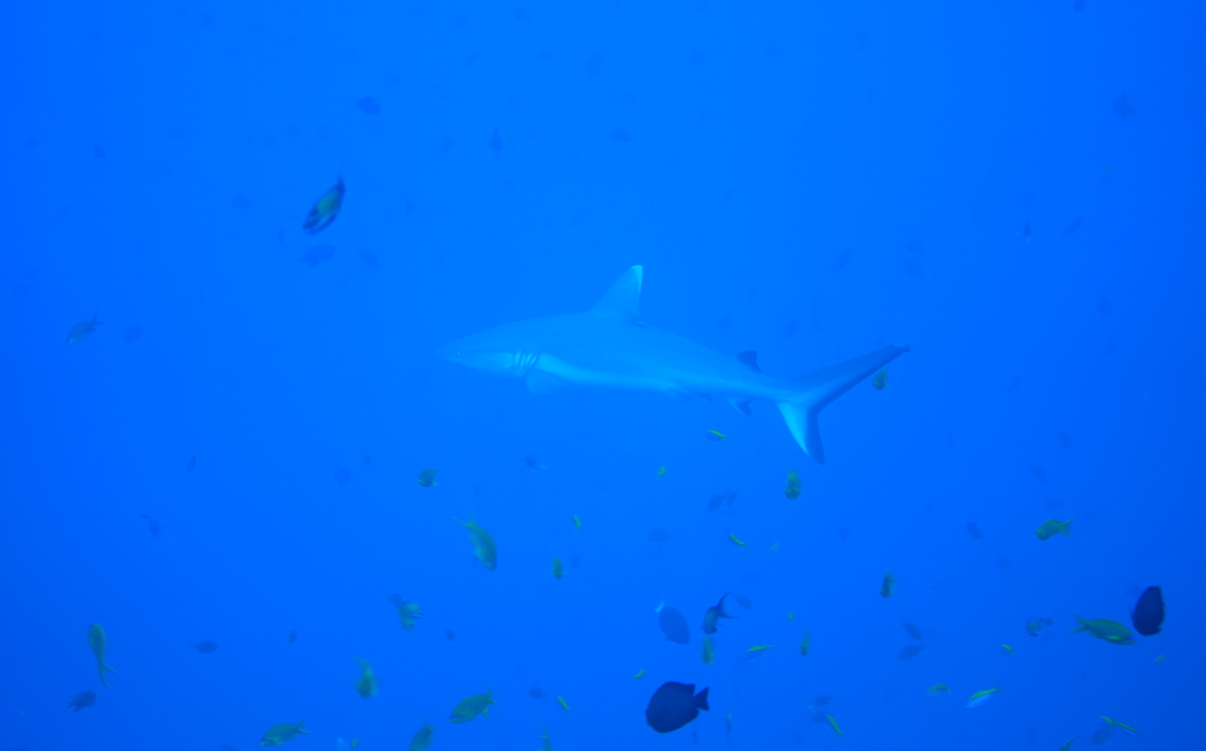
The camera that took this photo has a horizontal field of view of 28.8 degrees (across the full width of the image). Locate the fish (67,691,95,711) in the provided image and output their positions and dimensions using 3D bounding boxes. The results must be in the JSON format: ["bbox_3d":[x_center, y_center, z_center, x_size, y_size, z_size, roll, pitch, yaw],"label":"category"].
[{"bbox_3d":[-2.340,1.456,10.500,0.140,0.075,0.025,-24,0,0],"label":"fish"}]

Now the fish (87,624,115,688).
[{"bbox_3d":[-0.940,0.525,4.400,0.022,0.122,0.035,-5,-20,-29],"label":"fish"}]

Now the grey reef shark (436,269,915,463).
[{"bbox_3d":[0.228,-0.040,7.600,1.580,0.600,0.520,5,-1,12],"label":"grey reef shark"}]

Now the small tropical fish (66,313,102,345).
[{"bbox_3d":[-1.549,-0.138,7.000,0.135,0.058,0.024,-38,9,-11],"label":"small tropical fish"}]

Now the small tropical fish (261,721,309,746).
[{"bbox_3d":[-0.610,0.687,4.500,0.102,0.040,0.020,-18,0,-15],"label":"small tropical fish"}]

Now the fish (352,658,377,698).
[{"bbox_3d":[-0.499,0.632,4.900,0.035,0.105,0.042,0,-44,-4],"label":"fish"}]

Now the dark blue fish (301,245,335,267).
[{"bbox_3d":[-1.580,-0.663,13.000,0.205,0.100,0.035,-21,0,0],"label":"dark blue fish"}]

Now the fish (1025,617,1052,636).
[{"bbox_3d":[0.967,0.556,5.200,0.066,0.034,0.016,-13,4,-18],"label":"fish"}]

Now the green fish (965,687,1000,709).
[{"bbox_3d":[0.811,0.687,5.000,0.085,0.026,0.014,-22,2,-6],"label":"green fish"}]

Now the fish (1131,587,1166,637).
[{"bbox_3d":[1.046,0.452,4.500,0.030,0.095,0.120,0,7,34],"label":"fish"}]

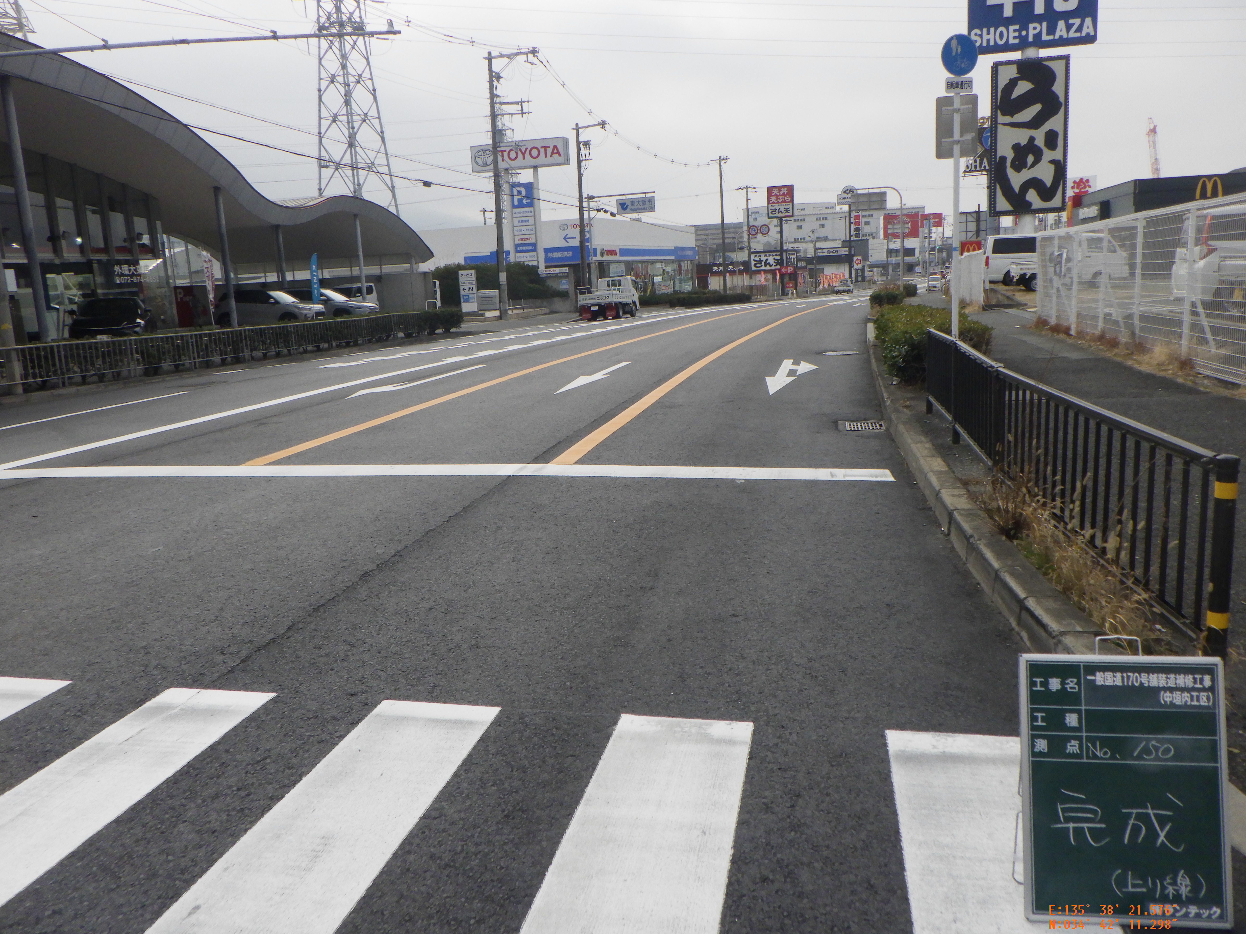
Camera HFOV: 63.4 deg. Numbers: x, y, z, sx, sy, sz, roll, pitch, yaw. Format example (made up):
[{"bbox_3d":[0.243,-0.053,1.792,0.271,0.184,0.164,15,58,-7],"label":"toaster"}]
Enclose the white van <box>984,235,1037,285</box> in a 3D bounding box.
[{"bbox_3d":[16.345,-7.962,38.282,4.760,1.910,1.720,0,11,14],"label":"white van"}]

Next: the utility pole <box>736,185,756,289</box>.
[{"bbox_3d":[12.608,-22.693,101.145,1.950,10.773,0.500,3,12,28],"label":"utility pole"}]

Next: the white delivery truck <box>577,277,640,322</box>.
[{"bbox_3d":[-0.622,-8.178,48.229,1.720,2.000,4.700,1,11,17],"label":"white delivery truck"}]

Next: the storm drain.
[{"bbox_3d":[2.346,-0.386,9.935,0.460,0.050,0.550,0,11,12],"label":"storm drain"}]

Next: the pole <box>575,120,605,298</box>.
[{"bbox_3d":[-1.836,-16.002,64.276,2.900,11.538,0.600,6,13,38],"label":"pole"}]

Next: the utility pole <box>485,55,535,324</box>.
[{"bbox_3d":[-5.041,-13.341,47.849,3.000,12.372,0.600,3,12,26],"label":"utility pole"}]

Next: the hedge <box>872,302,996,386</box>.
[{"bbox_3d":[4.486,-2.014,15.439,1.200,0.680,8.400,0,11,13],"label":"hedge"}]

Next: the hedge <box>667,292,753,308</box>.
[{"bbox_3d":[5.396,-10.394,62.225,1.200,0.750,10.533,3,12,29],"label":"hedge"}]

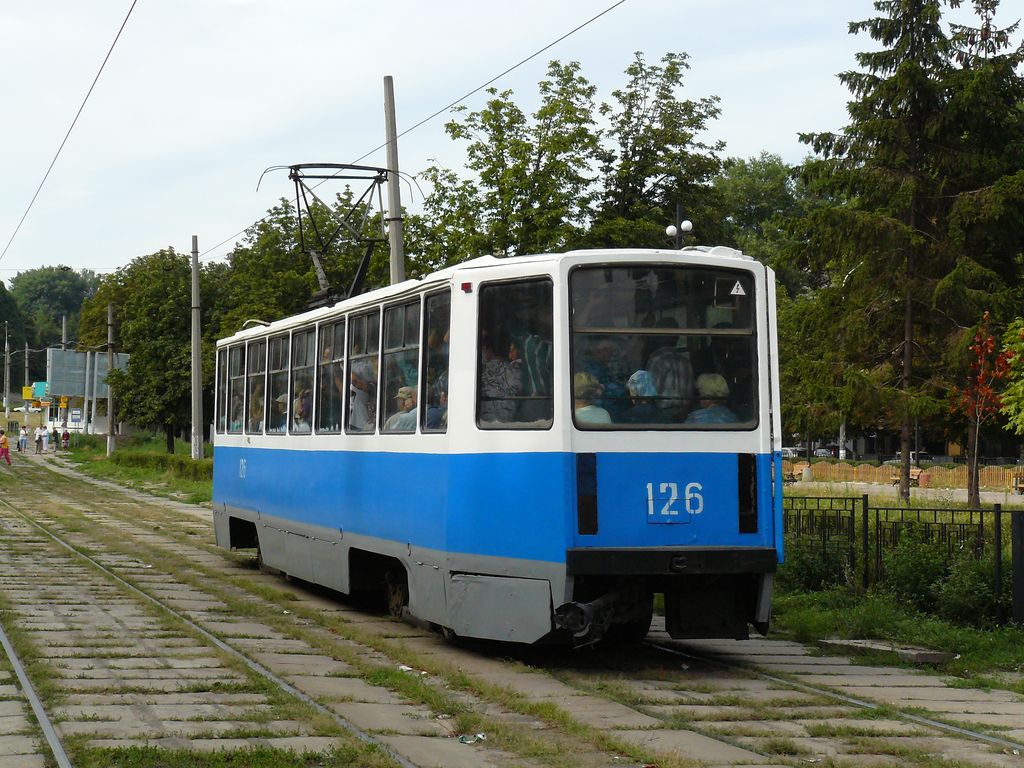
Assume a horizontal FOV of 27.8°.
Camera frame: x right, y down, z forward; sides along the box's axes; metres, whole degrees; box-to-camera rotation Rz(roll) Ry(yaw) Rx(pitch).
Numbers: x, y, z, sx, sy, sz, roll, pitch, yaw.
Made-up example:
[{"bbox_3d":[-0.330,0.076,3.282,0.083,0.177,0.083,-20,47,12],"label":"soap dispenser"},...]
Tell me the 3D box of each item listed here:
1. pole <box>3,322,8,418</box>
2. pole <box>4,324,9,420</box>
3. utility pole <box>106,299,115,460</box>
[{"bbox_3d":[-55.036,-1.467,225.000,0.400,10.500,0.400,0,-1,0],"label":"pole"},{"bbox_3d":[-55.604,-1.542,228.000,0.400,10.600,0.400,0,-2,-14],"label":"pole"},{"bbox_3d":[-22.863,-0.256,118.000,0.420,8.800,0.420,0,-2,-11],"label":"utility pole"}]

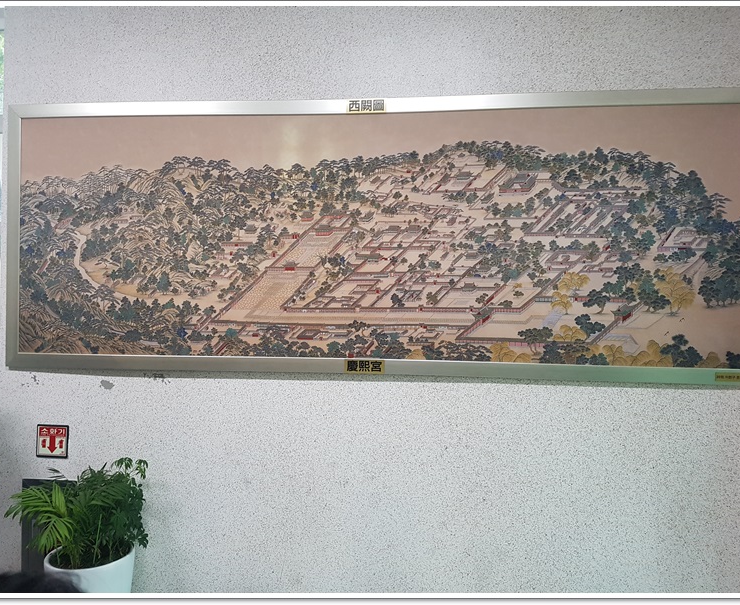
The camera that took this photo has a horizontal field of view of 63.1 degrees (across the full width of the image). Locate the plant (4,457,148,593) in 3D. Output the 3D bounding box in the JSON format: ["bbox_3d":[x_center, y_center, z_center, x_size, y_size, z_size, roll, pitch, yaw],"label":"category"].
[{"bbox_3d":[-1.397,1.181,2.907,0.630,0.870,0.550,1,0,6],"label":"plant"}]

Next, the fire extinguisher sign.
[{"bbox_3d":[-1.729,0.759,3.279,0.182,0.178,0.012,1,0,6],"label":"fire extinguisher sign"}]

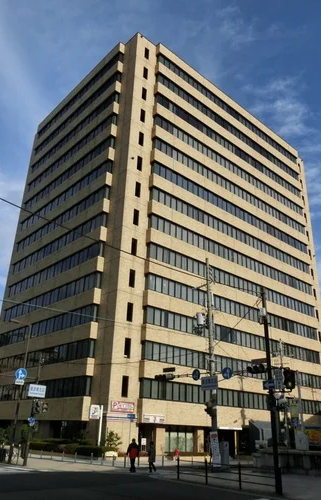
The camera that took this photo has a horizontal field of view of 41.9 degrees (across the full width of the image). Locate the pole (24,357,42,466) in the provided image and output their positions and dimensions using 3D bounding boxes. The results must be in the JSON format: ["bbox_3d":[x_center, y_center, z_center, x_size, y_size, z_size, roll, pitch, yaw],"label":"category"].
[{"bbox_3d":[-7.543,9.350,24.941,0.220,6.279,0.220,2,-23,0],"label":"pole"}]

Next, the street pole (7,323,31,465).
[{"bbox_3d":[-8.781,8.775,26.349,0.230,8.366,0.230,2,-23,0],"label":"street pole"}]

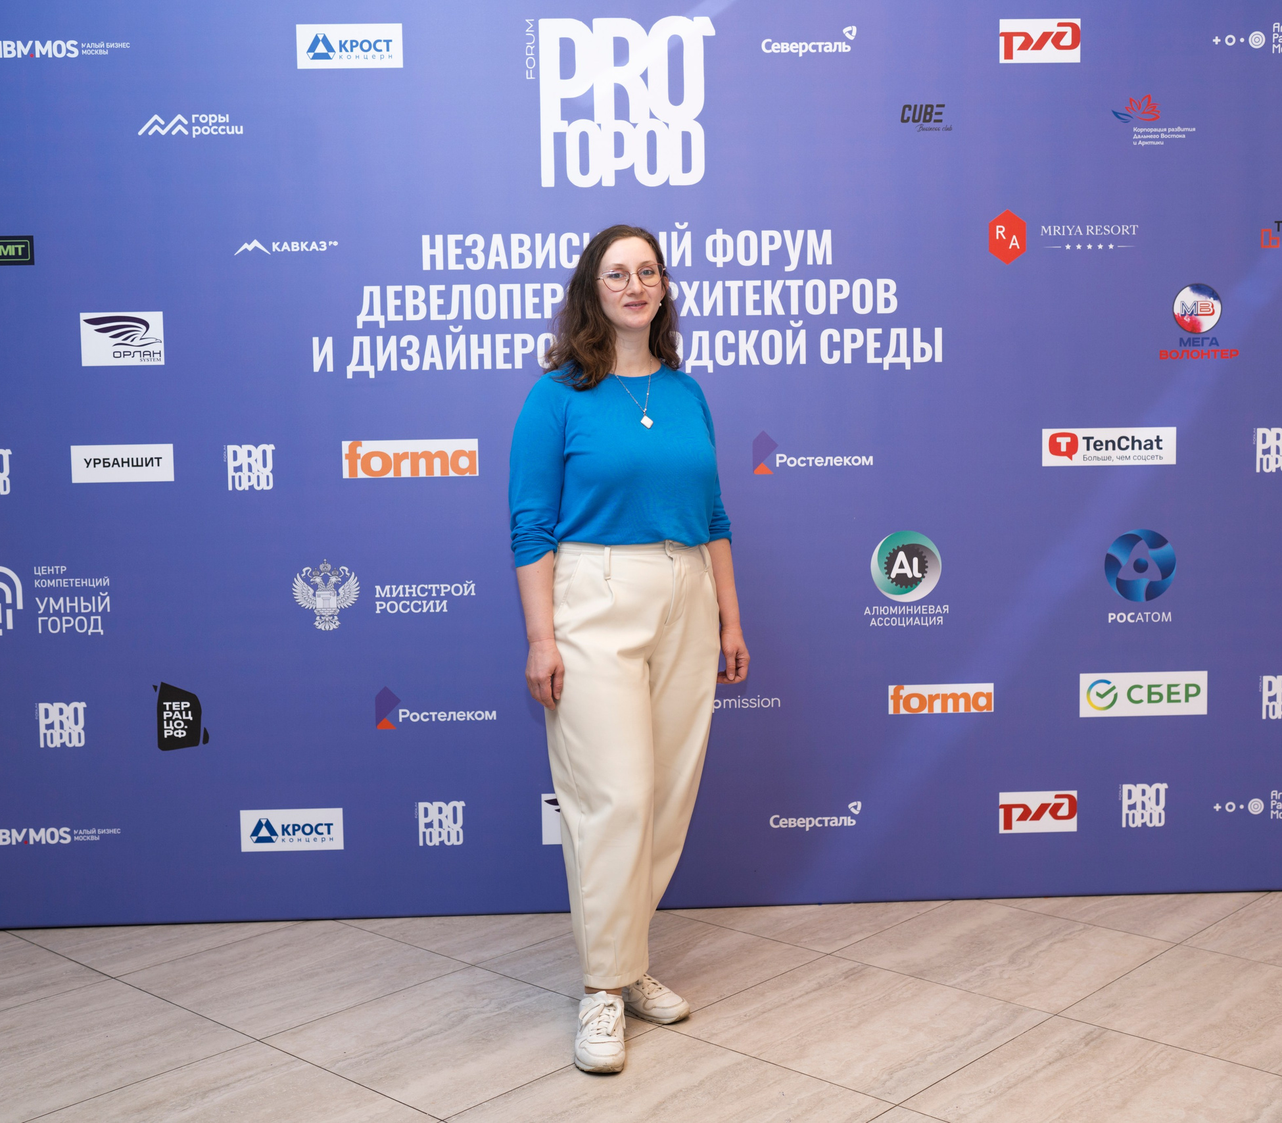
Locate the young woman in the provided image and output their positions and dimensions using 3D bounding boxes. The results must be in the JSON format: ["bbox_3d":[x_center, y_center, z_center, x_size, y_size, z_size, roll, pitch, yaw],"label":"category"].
[{"bbox_3d":[-0.007,0.144,3.414,0.520,1.660,0.400,-4,6,-29],"label":"young woman"}]

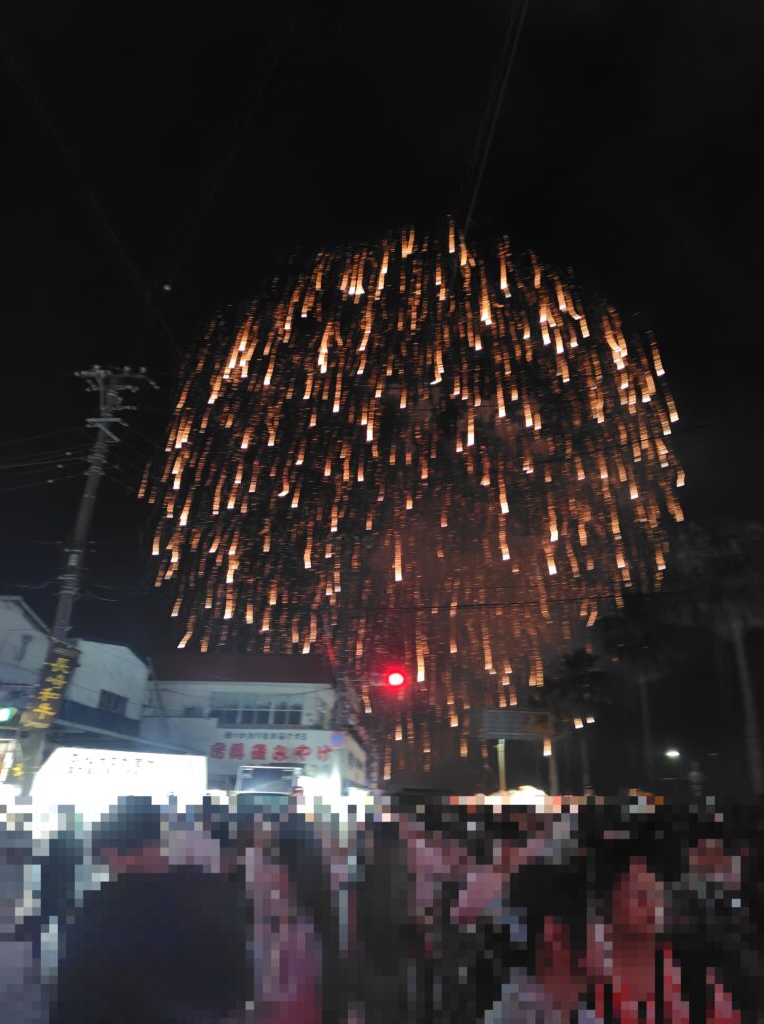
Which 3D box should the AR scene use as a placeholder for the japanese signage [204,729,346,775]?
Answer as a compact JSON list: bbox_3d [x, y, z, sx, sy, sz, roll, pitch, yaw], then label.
[{"bbox_3d":[-4.304,10.000,28.392,5.950,1.680,0.200,0,-23,1],"label":"japanese signage"}]

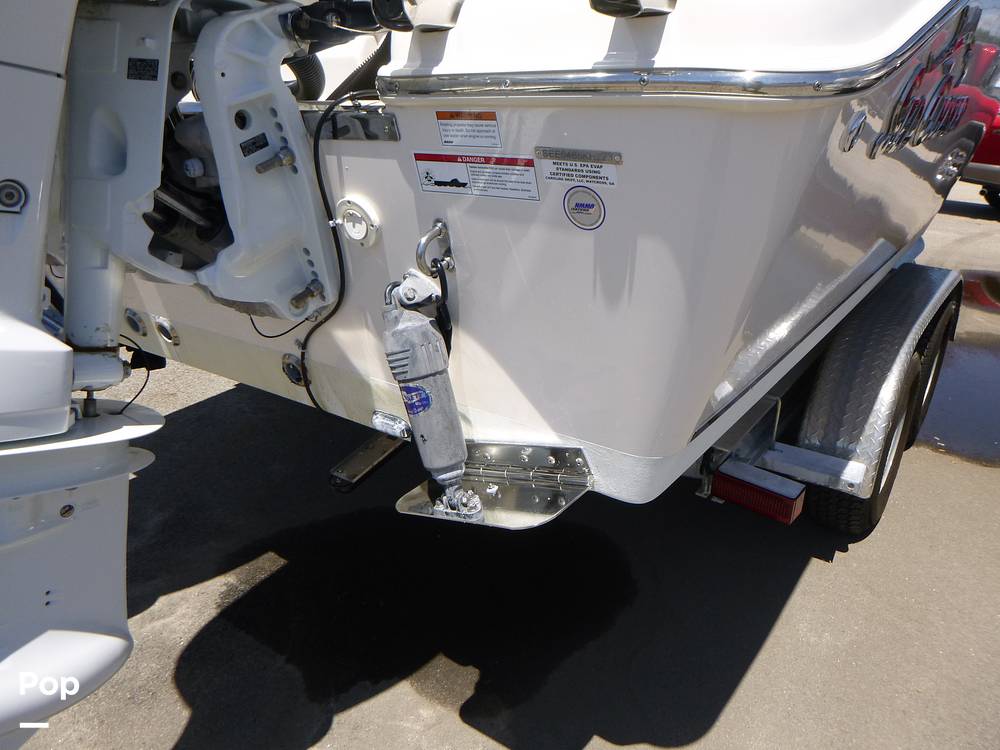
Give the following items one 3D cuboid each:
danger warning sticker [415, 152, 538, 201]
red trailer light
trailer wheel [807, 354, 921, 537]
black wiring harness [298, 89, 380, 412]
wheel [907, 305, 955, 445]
[{"bbox_3d":[-0.030,-0.234,0.851,0.180,0.047,0.002,16,42,34],"label":"danger warning sticker"},{"bbox_3d":[0.742,0.336,2.078,0.212,0.080,0.080,16,28,34],"label":"red trailer light"},{"bbox_3d":[1.255,0.239,2.503,0.210,0.665,0.665,16,28,34],"label":"trailer wheel"},{"bbox_3d":[-0.243,-0.133,1.107,0.371,0.589,0.070,16,42,34],"label":"black wiring harness"},{"bbox_3d":[1.759,-0.013,3.116,0.210,0.665,0.665,16,28,34],"label":"wheel"}]

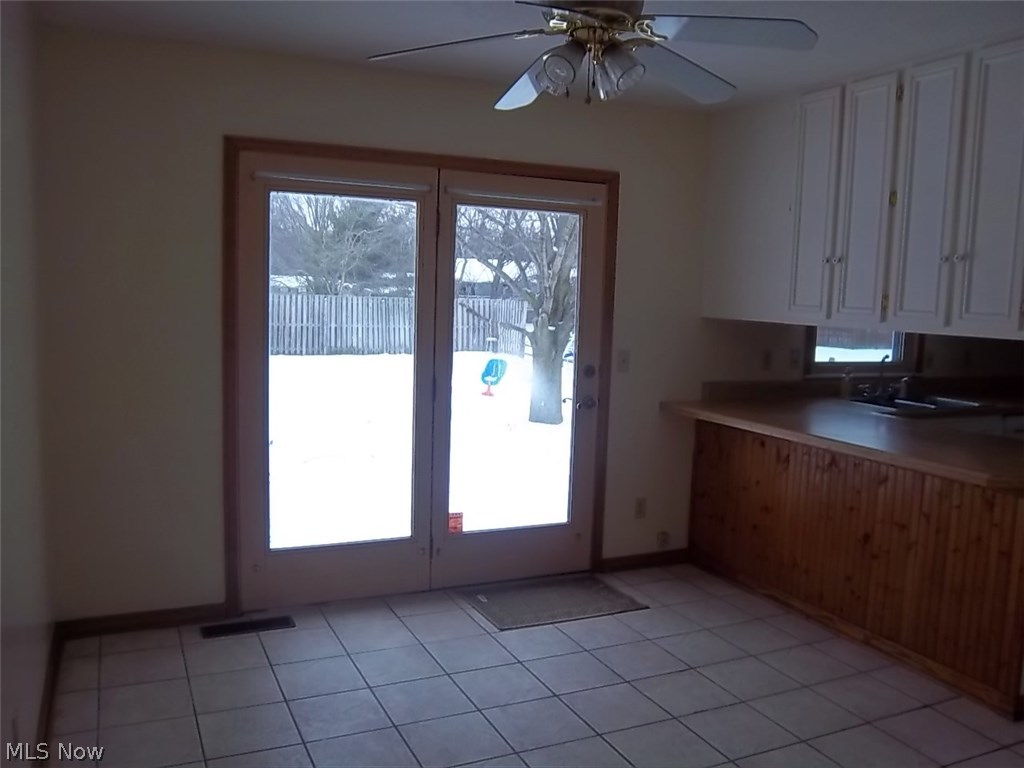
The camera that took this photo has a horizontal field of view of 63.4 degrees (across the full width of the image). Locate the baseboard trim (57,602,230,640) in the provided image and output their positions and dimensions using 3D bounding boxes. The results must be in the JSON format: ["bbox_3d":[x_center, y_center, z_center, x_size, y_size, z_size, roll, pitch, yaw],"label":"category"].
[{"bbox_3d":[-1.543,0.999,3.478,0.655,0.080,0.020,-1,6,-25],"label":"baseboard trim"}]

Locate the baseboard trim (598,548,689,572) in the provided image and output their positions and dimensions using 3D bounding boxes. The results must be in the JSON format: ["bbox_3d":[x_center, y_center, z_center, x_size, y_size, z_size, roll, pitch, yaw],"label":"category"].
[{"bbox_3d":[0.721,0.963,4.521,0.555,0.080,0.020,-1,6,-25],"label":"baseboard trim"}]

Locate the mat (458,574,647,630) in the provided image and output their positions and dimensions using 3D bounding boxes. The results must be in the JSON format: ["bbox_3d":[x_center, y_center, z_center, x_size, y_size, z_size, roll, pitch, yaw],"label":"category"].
[{"bbox_3d":[0.193,1.045,3.988,0.745,0.012,0.500,-1,6,-25],"label":"mat"}]

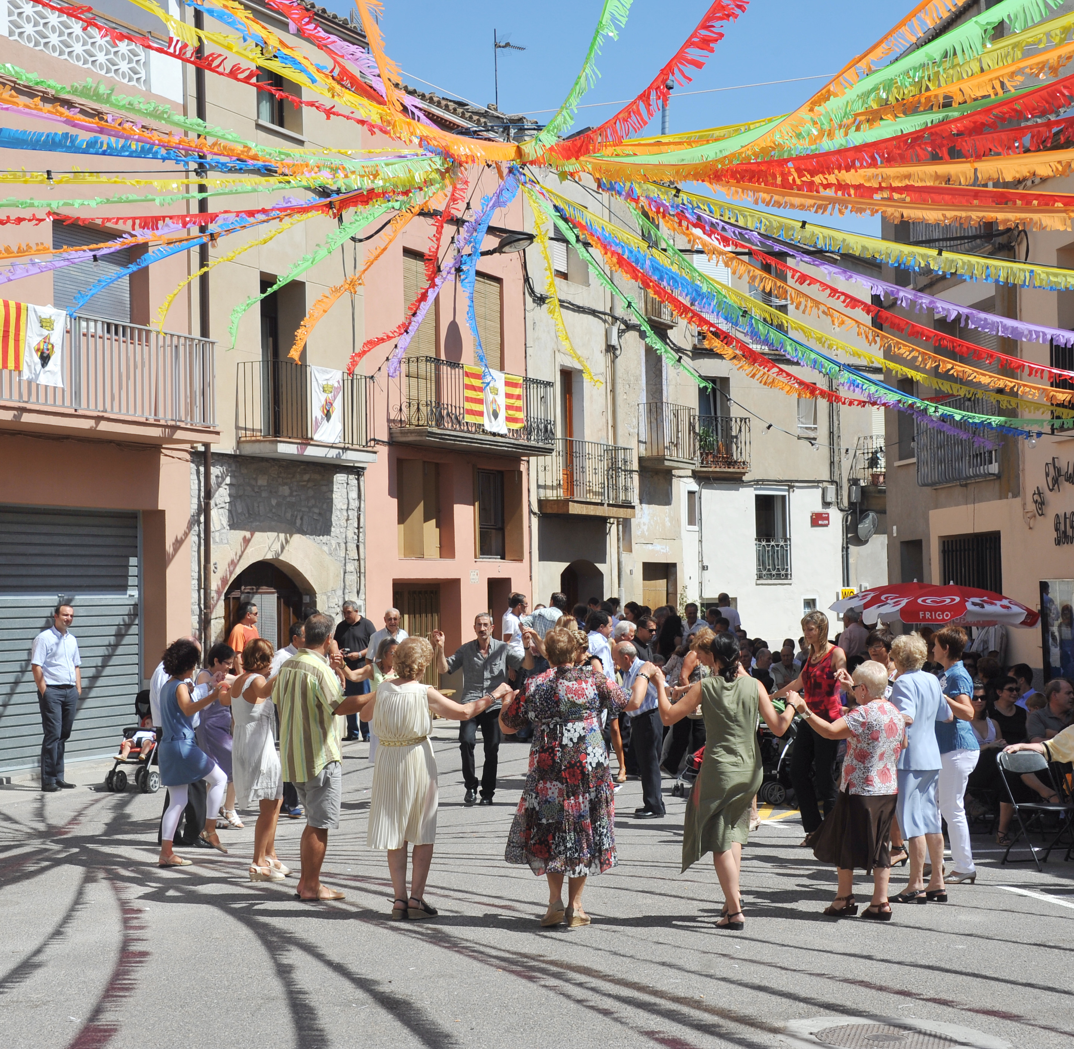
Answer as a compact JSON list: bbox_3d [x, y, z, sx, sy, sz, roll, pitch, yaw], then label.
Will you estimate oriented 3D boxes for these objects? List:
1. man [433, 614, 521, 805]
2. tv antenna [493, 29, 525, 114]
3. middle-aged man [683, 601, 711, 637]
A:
[{"bbox_3d":[-0.504,1.667,18.900,0.860,1.720,0.450,-1,-2,-2],"label":"man"},{"bbox_3d":[-0.475,-7.765,36.000,0.750,1.460,0.400,1,-2,-38],"label":"tv antenna"},{"bbox_3d":[1.855,1.804,24.629,0.500,1.720,0.340,-1,-2,7],"label":"middle-aged man"}]

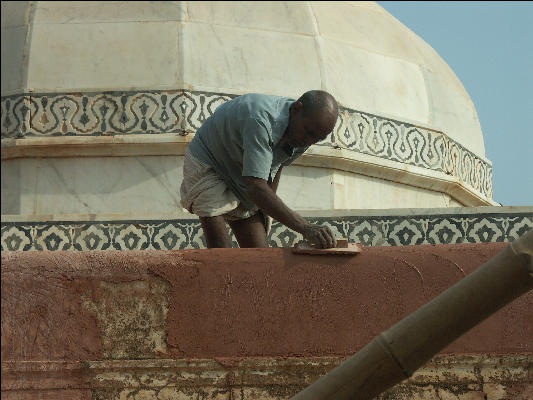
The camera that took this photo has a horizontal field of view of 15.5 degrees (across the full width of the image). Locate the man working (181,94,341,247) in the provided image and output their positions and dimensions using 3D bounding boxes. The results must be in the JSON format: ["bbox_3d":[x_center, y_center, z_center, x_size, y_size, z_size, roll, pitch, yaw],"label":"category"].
[{"bbox_3d":[-0.020,0.180,7.580,0.680,1.200,0.480,-5,-8,29],"label":"man working"}]

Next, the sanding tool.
[{"bbox_3d":[0.229,0.175,7.350,0.252,0.058,0.110,-1,3,0],"label":"sanding tool"}]

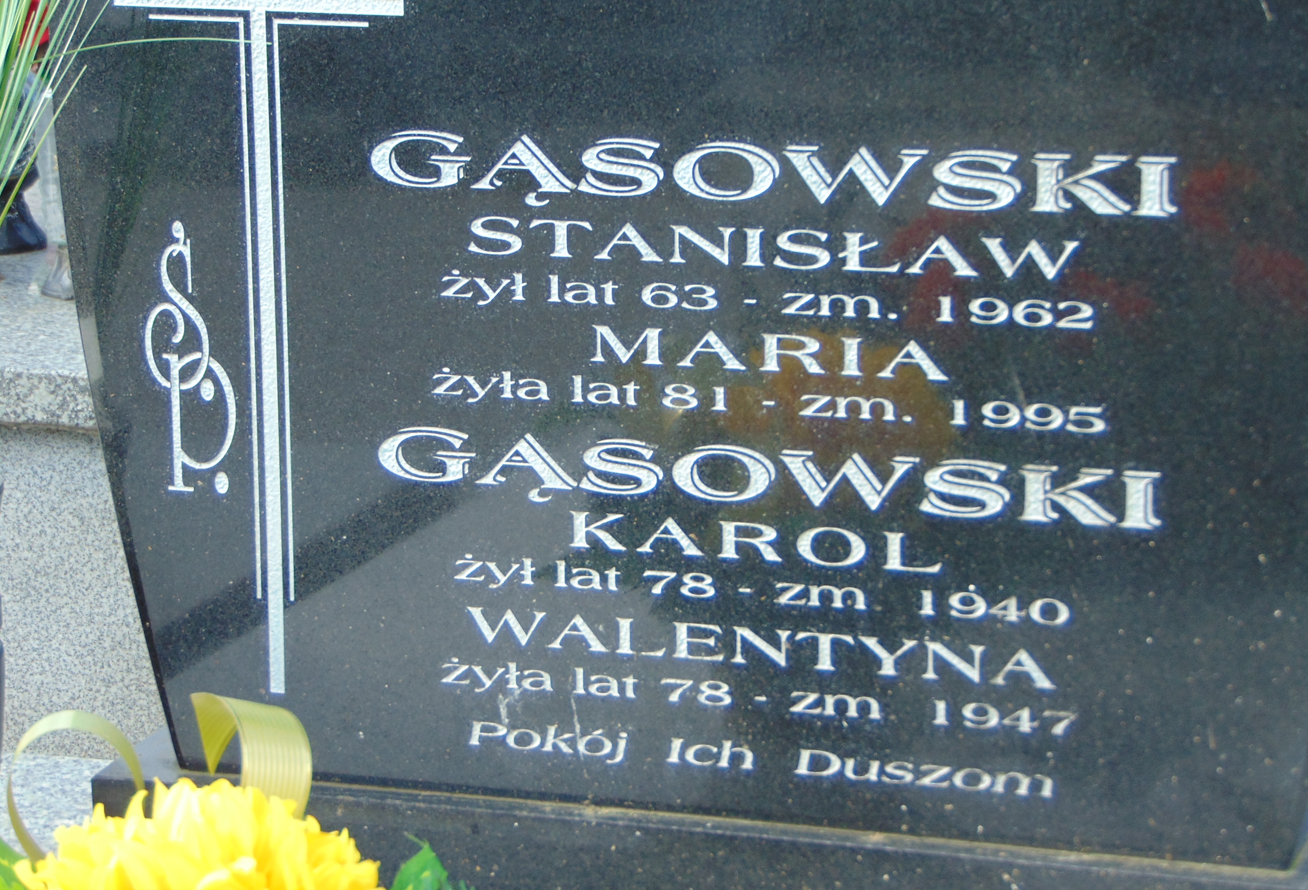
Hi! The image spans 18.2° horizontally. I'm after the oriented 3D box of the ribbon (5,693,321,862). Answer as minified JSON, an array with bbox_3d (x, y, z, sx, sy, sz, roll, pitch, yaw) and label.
[{"bbox_3d":[-0.255,0.176,2.100,0.155,0.075,0.075,1,26,0],"label":"ribbon"}]

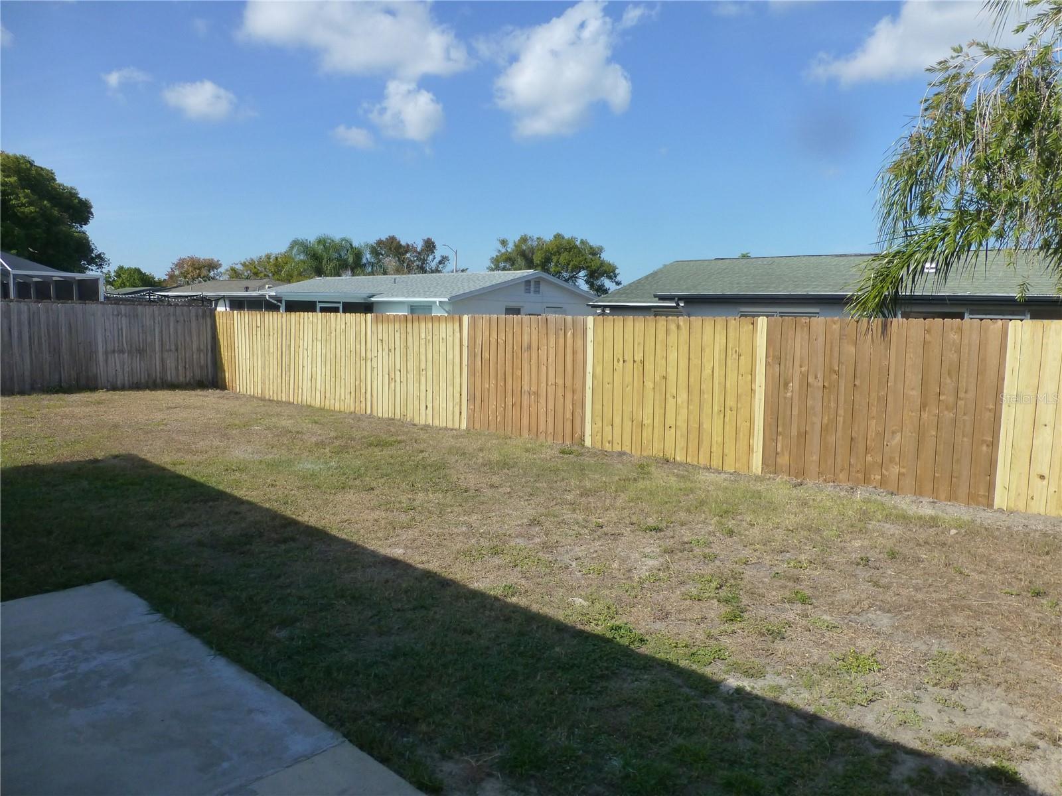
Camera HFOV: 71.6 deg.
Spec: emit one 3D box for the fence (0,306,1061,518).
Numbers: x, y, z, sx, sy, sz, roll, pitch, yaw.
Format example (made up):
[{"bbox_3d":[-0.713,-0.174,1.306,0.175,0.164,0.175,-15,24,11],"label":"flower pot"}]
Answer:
[{"bbox_3d":[-2.522,-0.249,10.295,16.200,1.870,4.200,6,9,40],"label":"fence"}]

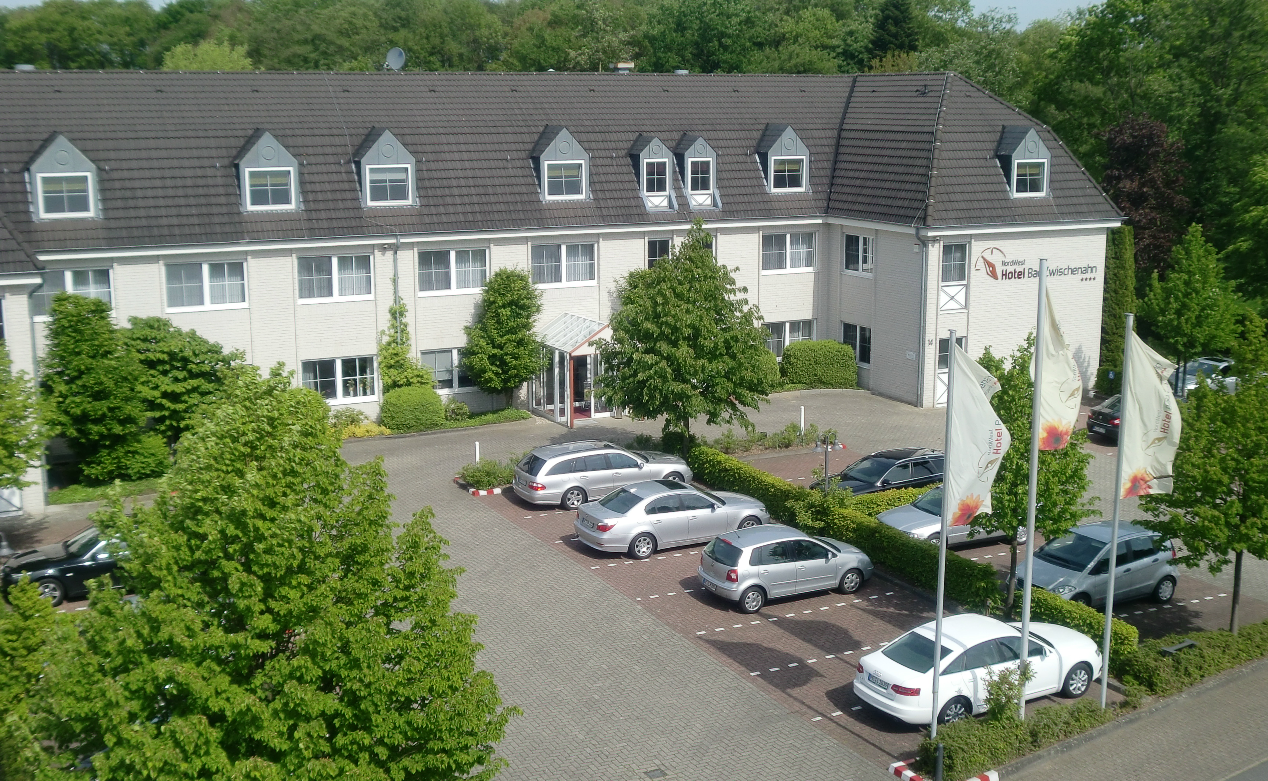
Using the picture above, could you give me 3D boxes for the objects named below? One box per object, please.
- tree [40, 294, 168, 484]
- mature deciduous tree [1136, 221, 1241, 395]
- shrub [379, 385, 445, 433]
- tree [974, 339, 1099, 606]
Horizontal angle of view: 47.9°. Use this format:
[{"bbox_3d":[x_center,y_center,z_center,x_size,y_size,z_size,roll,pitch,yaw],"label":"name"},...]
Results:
[{"bbox_3d":[-15.057,-0.268,40.481,3.150,5.000,2.700,-6,13,-27],"label":"tree"},{"bbox_3d":[19.138,-2.636,49.588,3.500,5.962,3.500,-6,13,-26],"label":"mature deciduous tree"},{"bbox_3d":[-7.357,0.502,47.187,2.100,1.400,1.700,-6,13,-27],"label":"shrub"},{"bbox_3d":[7.951,1.839,28.866,2.600,5.704,2.600,-6,13,-26],"label":"tree"}]

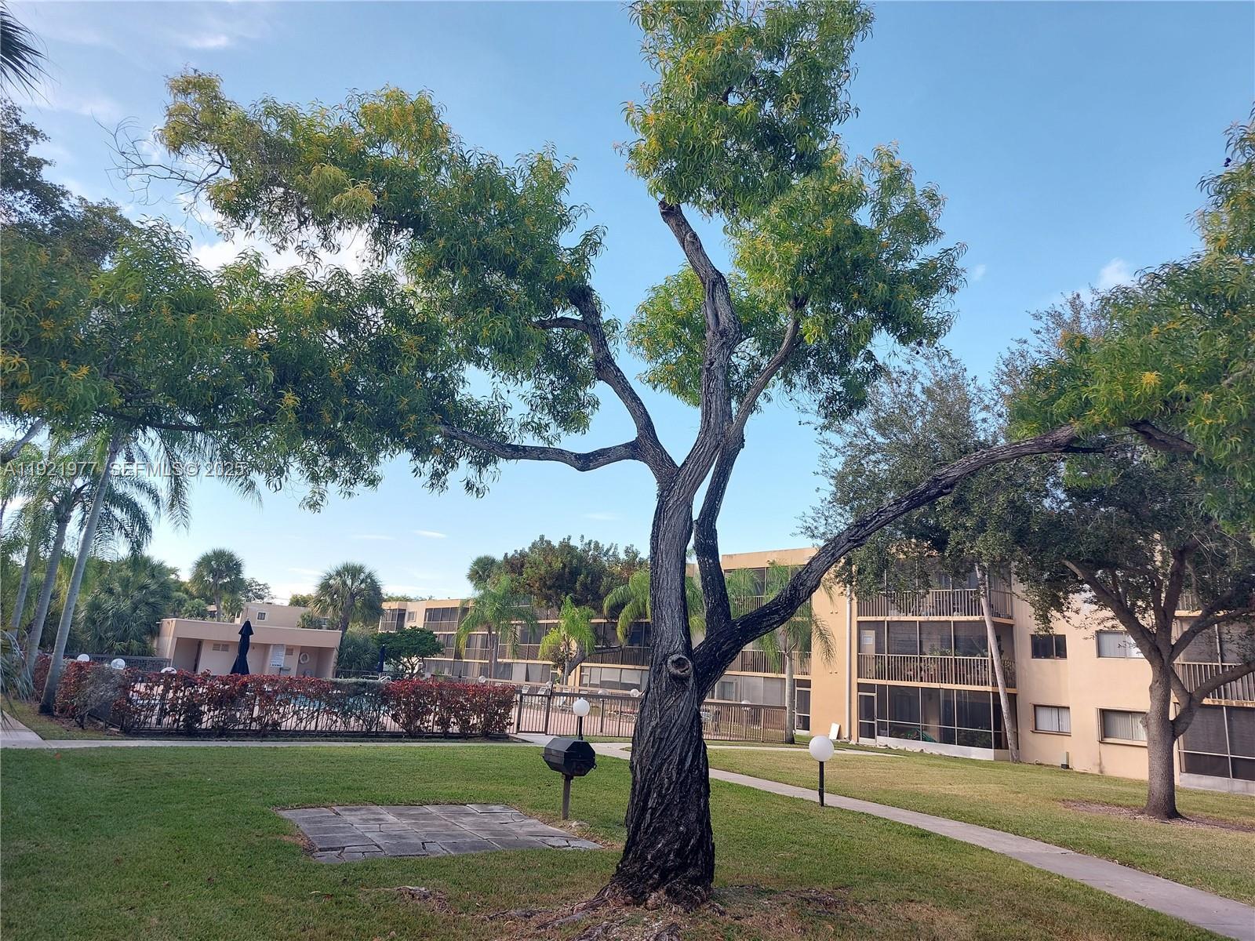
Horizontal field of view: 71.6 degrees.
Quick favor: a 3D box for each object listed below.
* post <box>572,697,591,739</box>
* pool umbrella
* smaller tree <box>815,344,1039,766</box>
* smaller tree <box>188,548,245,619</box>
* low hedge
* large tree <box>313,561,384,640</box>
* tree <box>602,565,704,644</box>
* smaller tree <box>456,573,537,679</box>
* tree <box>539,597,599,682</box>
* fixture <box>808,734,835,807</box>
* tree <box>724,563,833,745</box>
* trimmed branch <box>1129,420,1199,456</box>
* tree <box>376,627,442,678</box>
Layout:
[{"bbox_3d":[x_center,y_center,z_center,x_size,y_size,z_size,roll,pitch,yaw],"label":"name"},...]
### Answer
[{"bbox_3d":[-1.064,5.893,20.419,0.390,1.075,0.390,3,-13,0],"label":"post"},{"bbox_3d":[-11.101,5.551,25.072,0.550,2.458,0.550,3,-13,0],"label":"pool umbrella"},{"bbox_3d":[10.008,2.687,29.257,7.300,13.155,6.800,3,-13,0],"label":"smaller tree"},{"bbox_3d":[-27.213,9.390,57.437,3.800,8.455,3.800,3,-13,0],"label":"smaller tree"},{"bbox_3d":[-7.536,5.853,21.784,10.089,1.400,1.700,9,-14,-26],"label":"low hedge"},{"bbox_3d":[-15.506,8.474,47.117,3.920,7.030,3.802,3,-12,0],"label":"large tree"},{"bbox_3d":[0.966,6.355,31.164,3.700,5.992,3.700,3,-13,0],"label":"tree"},{"bbox_3d":[-6.899,8.532,44.125,4.216,6.664,4.087,3,-12,0],"label":"smaller tree"},{"bbox_3d":[-2.828,8.335,39.095,2.818,5.313,2.621,3,-12,0],"label":"tree"},{"bbox_3d":[3.308,5.118,14.828,0.423,1.167,0.423,3,-12,0],"label":"fixture"},{"bbox_3d":[5.172,5.982,28.955,3.700,5.916,3.600,3,-13,0],"label":"tree"},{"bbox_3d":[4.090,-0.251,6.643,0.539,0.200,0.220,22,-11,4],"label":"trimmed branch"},{"bbox_3d":[-12.894,10.981,50.697,4.061,3.686,3.858,3,-12,0],"label":"tree"}]

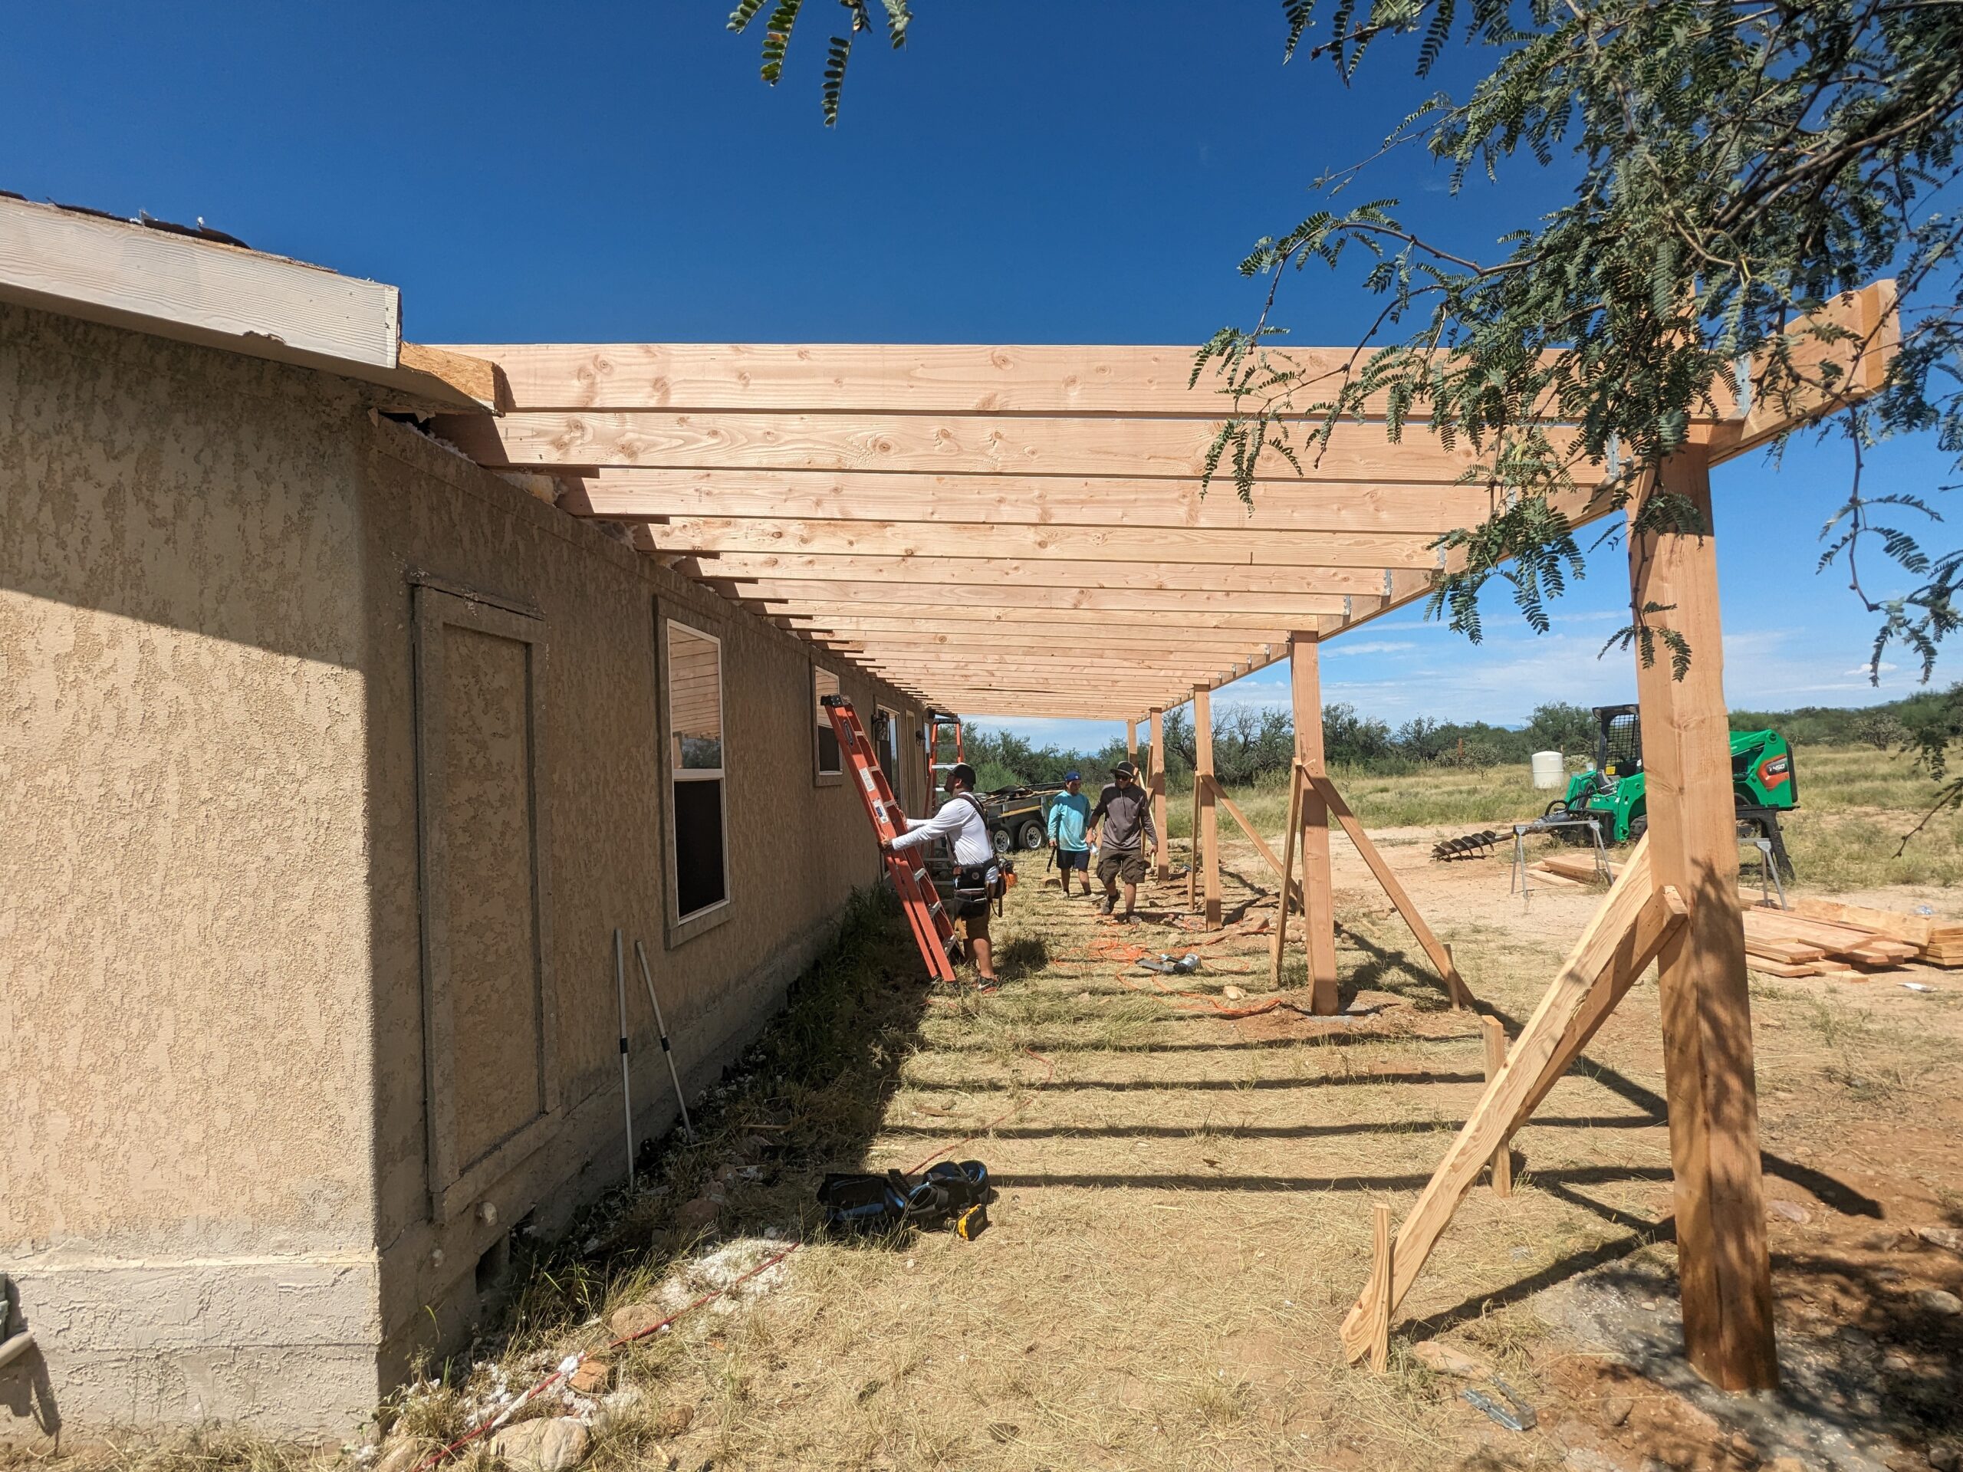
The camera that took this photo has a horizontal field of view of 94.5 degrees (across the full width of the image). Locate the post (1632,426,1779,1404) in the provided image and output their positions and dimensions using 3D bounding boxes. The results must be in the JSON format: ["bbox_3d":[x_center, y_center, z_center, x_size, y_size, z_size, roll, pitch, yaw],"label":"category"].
[{"bbox_3d":[2.051,0.474,2.601,0.140,2.645,0.140,-2,-2,3],"label":"post"}]

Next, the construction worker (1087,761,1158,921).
[{"bbox_3d":[1.583,1.186,10.399,0.730,1.800,0.520,-3,-2,6],"label":"construction worker"}]

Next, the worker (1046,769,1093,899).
[{"bbox_3d":[1.171,1.327,12.236,0.570,1.700,0.400,-2,-2,-5],"label":"worker"}]

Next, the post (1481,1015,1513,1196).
[{"bbox_3d":[2.050,1.469,3.621,0.041,0.680,0.089,-2,-2,3],"label":"post"}]

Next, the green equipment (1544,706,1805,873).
[{"bbox_3d":[9.700,0.523,12.950,2.620,2.000,1.450,-2,-2,-3],"label":"green equipment"}]

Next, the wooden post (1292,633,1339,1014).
[{"bbox_3d":[2.280,0.588,6.233,0.140,2.590,0.140,-2,-2,3],"label":"wooden post"}]

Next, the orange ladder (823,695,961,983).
[{"bbox_3d":[-0.698,0.862,7.373,0.190,2.390,0.570,-23,0,6],"label":"orange ladder"}]

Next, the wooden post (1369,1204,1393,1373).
[{"bbox_3d":[1.149,1.584,2.611,0.038,0.464,0.036,2,-2,3],"label":"wooden post"}]

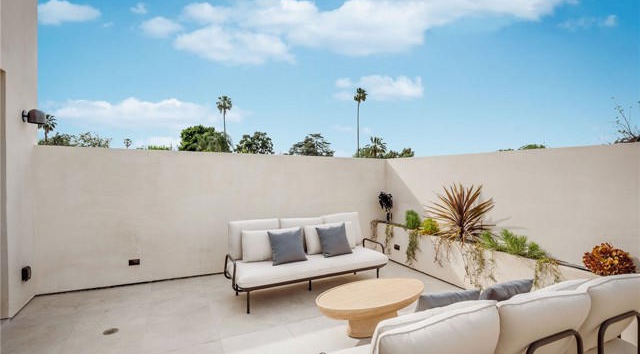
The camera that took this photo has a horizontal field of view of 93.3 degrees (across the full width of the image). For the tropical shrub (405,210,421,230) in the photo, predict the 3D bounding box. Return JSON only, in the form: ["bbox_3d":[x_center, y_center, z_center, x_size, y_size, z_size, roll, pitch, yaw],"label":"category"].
[{"bbox_3d":[1.522,0.716,4.972,0.220,0.300,0.250,0,1,-26],"label":"tropical shrub"}]

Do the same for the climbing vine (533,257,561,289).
[{"bbox_3d":[2.326,1.001,3.103,0.140,0.380,0.260,0,1,-26],"label":"climbing vine"}]

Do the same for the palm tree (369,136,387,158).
[{"bbox_3d":[9.275,-0.029,50.061,2.800,13.350,2.800,1,1,0],"label":"palm tree"}]

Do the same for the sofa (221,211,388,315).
[{"bbox_3d":[-0.138,1.013,3.917,2.070,0.892,0.810,0,1,-28],"label":"sofa"}]

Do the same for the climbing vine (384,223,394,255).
[{"bbox_3d":[1.224,1.083,5.320,0.120,0.580,0.220,0,1,-26],"label":"climbing vine"}]

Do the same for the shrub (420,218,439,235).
[{"bbox_3d":[1.684,0.761,4.646,0.220,0.230,0.250,0,1,-26],"label":"shrub"}]

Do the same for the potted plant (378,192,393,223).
[{"bbox_3d":[1.227,0.571,5.659,0.220,0.520,0.230,0,1,-26],"label":"potted plant"}]

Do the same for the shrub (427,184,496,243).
[{"bbox_3d":[1.859,0.473,4.027,0.650,0.760,0.800,0,1,-26],"label":"shrub"}]

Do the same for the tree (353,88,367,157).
[{"bbox_3d":[7.807,-5.521,60.111,2.700,24.116,2.700,1,1,0],"label":"tree"}]

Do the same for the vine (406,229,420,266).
[{"bbox_3d":[1.484,1.119,4.796,0.120,0.580,0.220,0,1,-26],"label":"vine"}]

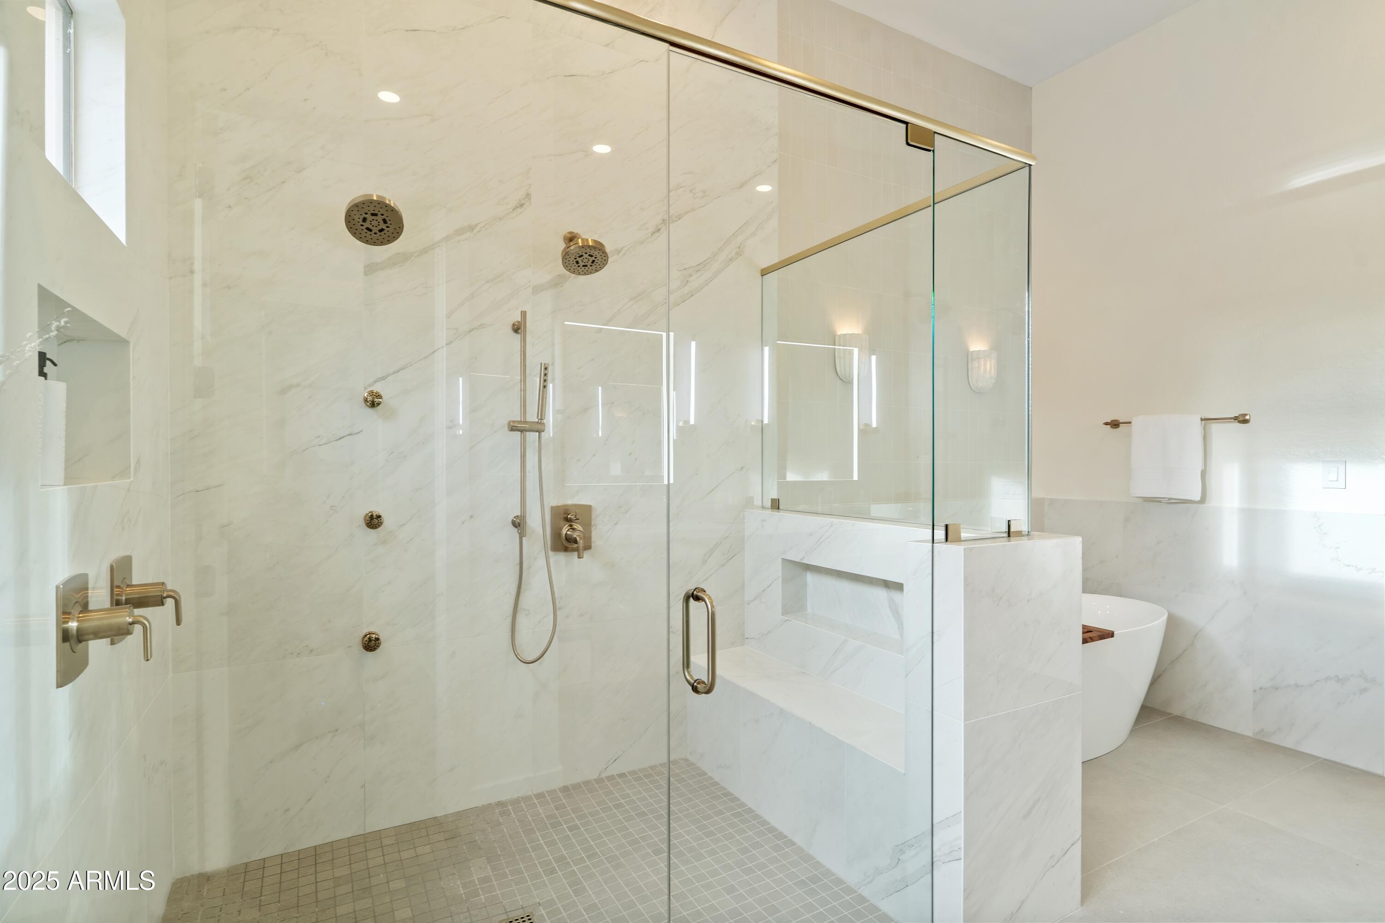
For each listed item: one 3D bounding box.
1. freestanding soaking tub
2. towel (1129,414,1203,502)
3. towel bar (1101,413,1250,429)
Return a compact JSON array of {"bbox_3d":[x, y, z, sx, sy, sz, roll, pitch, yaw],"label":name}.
[{"bbox_3d":[1.623,1.034,3.289,1.600,0.595,0.800,0,0,-29],"label":"freestanding soaking tub"},{"bbox_3d":[2.453,-0.018,3.578,0.065,0.445,0.330,0,0,-29],"label":"towel"},{"bbox_3d":[2.487,-0.207,3.589,0.088,0.050,0.655,0,0,-29],"label":"towel bar"}]

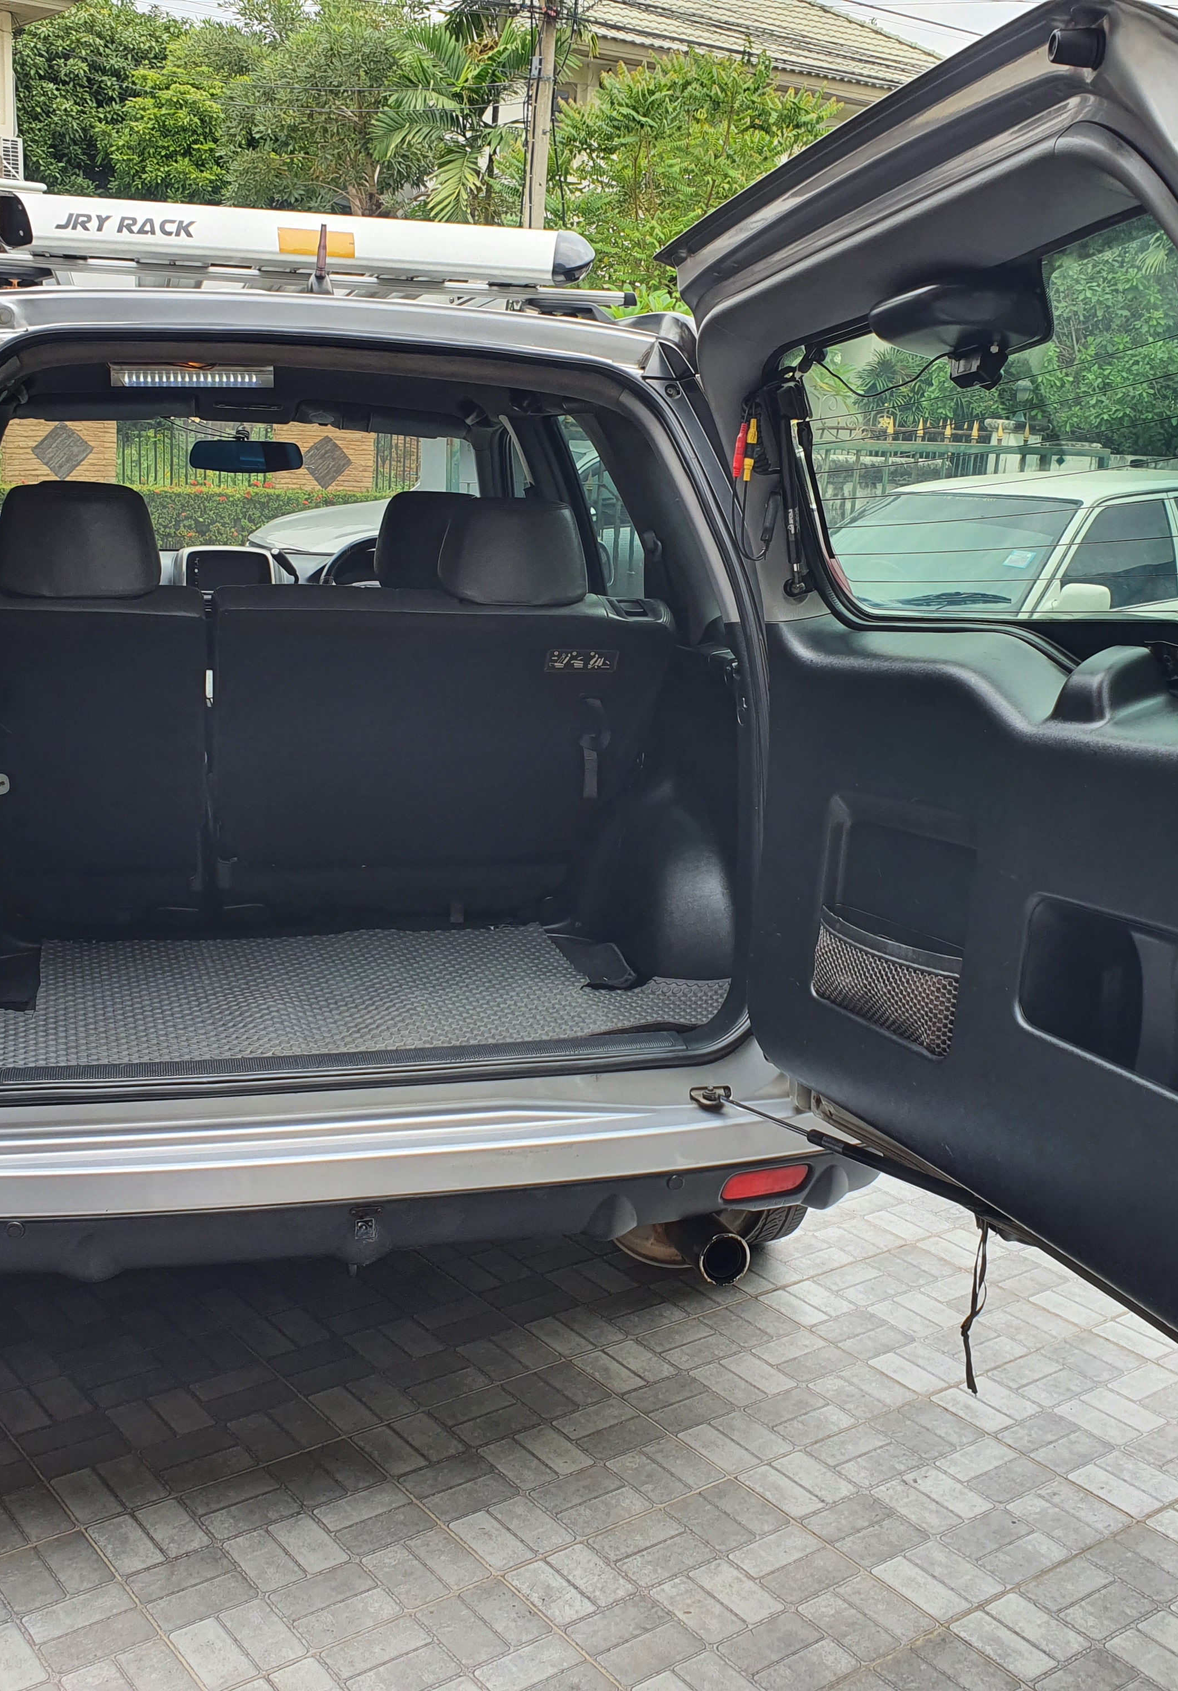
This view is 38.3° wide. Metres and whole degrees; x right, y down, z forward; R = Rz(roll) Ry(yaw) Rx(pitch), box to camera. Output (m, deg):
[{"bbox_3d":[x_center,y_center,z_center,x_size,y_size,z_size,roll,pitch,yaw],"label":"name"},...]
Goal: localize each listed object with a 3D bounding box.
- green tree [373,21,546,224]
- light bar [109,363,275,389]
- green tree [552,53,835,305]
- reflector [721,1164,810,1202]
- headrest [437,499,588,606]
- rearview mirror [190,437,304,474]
[{"bbox_3d":[-1.675,-6.887,21.670,2.500,6.780,2.500,-1,12,-13],"label":"green tree"},{"bbox_3d":[-0.576,-0.681,2.455,0.237,0.036,0.030,-1,24,-13],"label":"light bar"},{"bbox_3d":[1.115,-5.975,19.586,3.300,5.930,3.100,-1,12,-13],"label":"green tree"},{"bbox_3d":[0.249,0.475,2.398,0.150,0.037,0.024,-4,13,-25],"label":"reflector"},{"bbox_3d":[-0.140,-0.513,2.998,0.260,0.190,0.125,-1,20,-13],"label":"headrest"},{"bbox_3d":[-0.887,-1.011,4.387,0.295,0.077,0.035,-5,13,-26],"label":"rearview mirror"}]

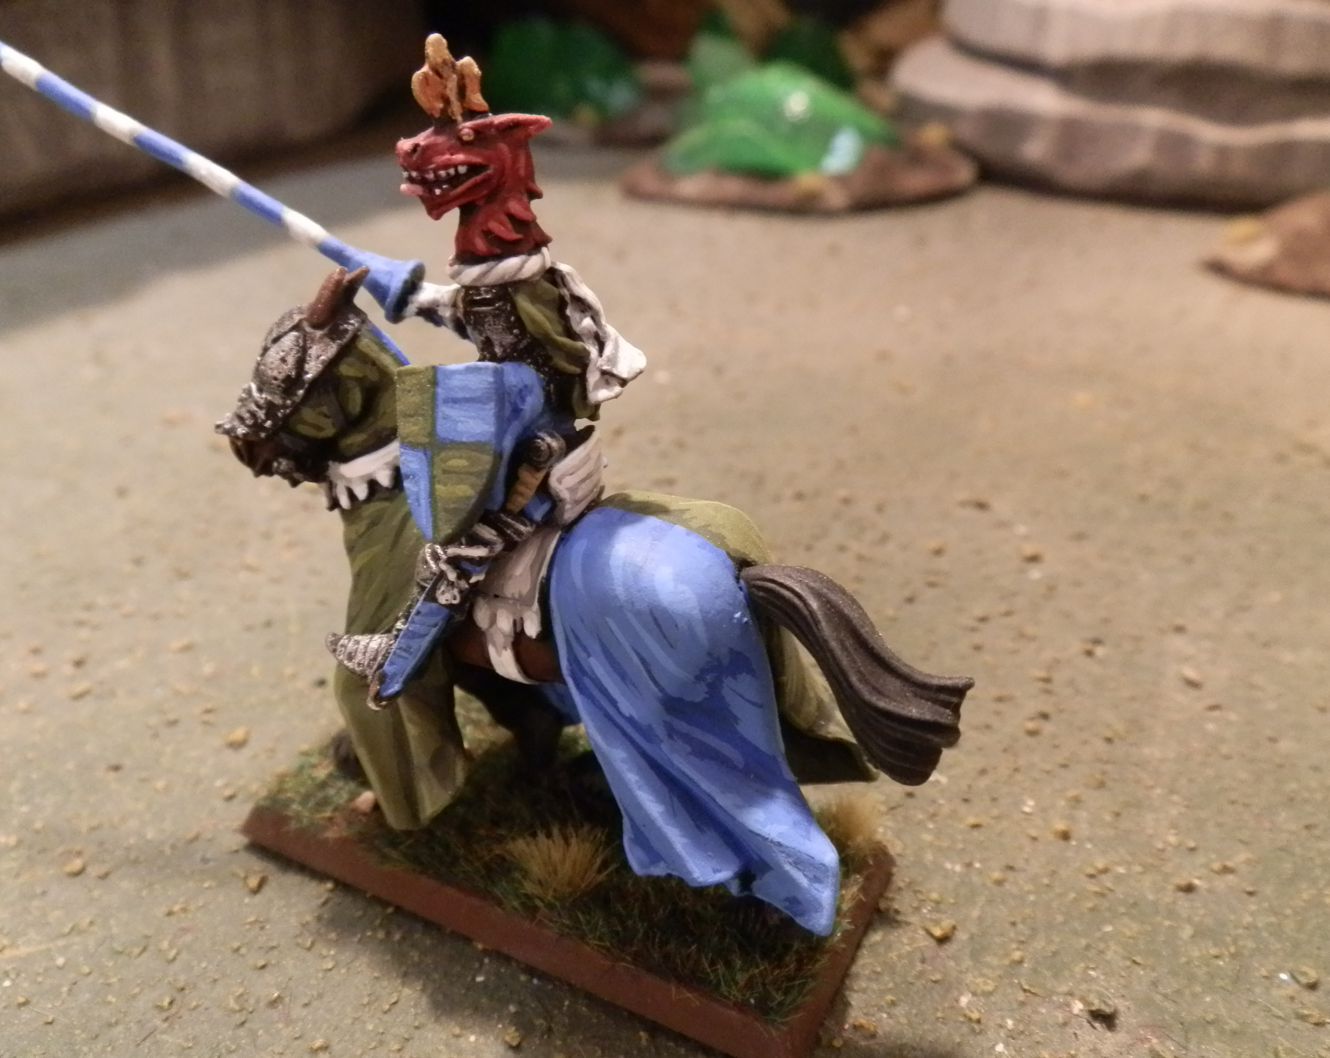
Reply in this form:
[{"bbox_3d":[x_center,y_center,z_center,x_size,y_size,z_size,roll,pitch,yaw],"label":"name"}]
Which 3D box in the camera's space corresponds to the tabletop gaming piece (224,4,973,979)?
[{"bbox_3d":[-0.009,-0.004,0.086,0.067,0.062,0.026,14,25,23],"label":"tabletop gaming piece"}]

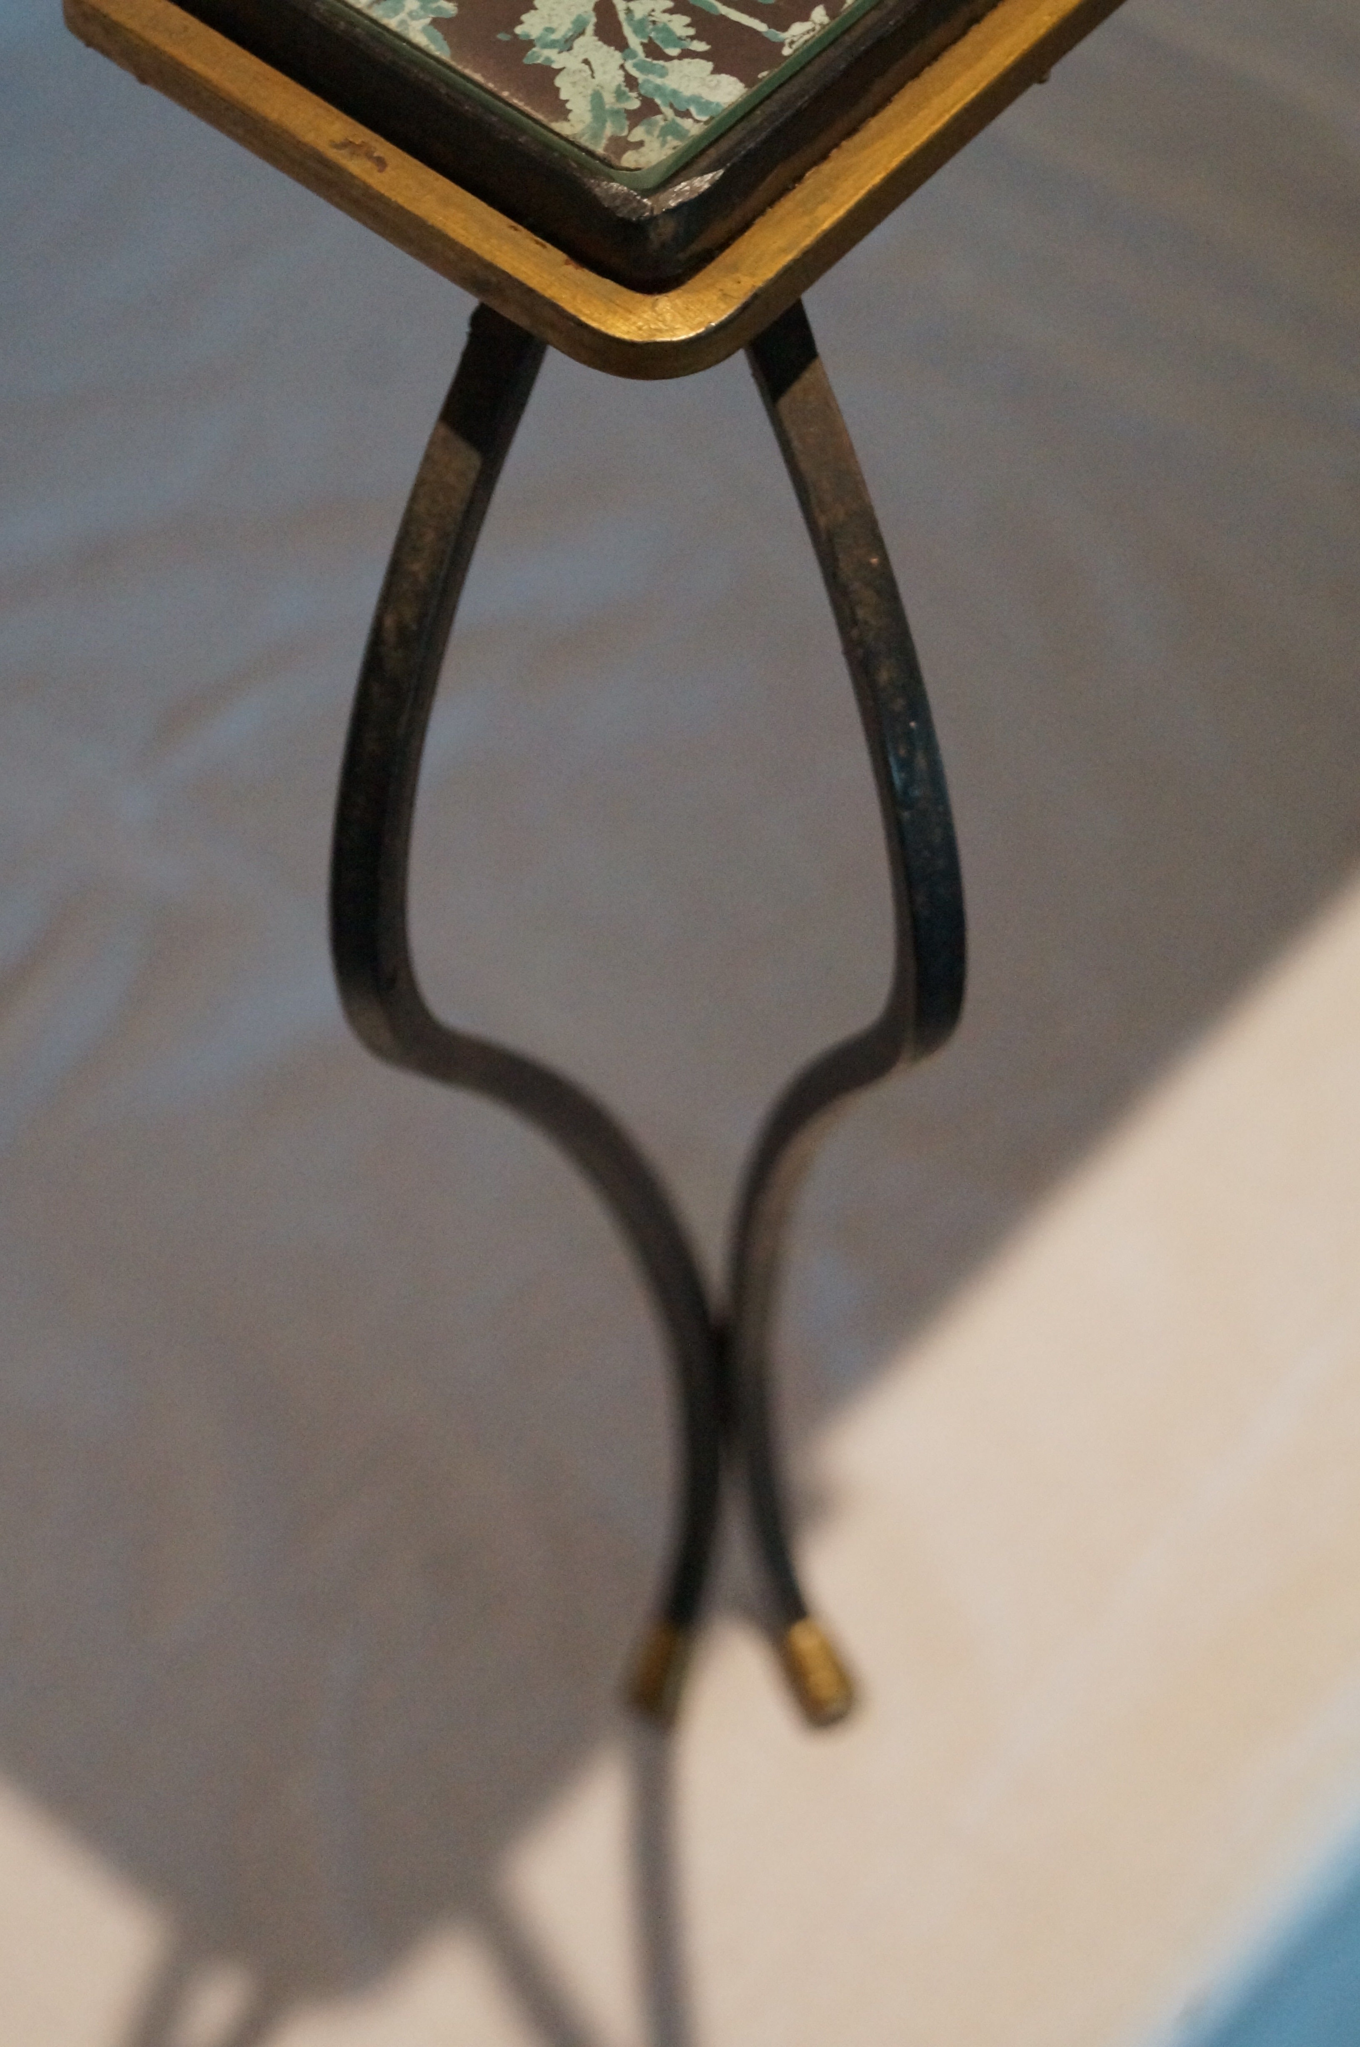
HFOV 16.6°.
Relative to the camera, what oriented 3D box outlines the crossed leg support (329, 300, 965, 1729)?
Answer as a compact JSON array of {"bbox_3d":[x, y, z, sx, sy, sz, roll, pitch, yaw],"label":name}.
[{"bbox_3d":[-0.001,0.031,0.749,0.083,0.430,0.085,-5,57,0],"label":"crossed leg support"}]

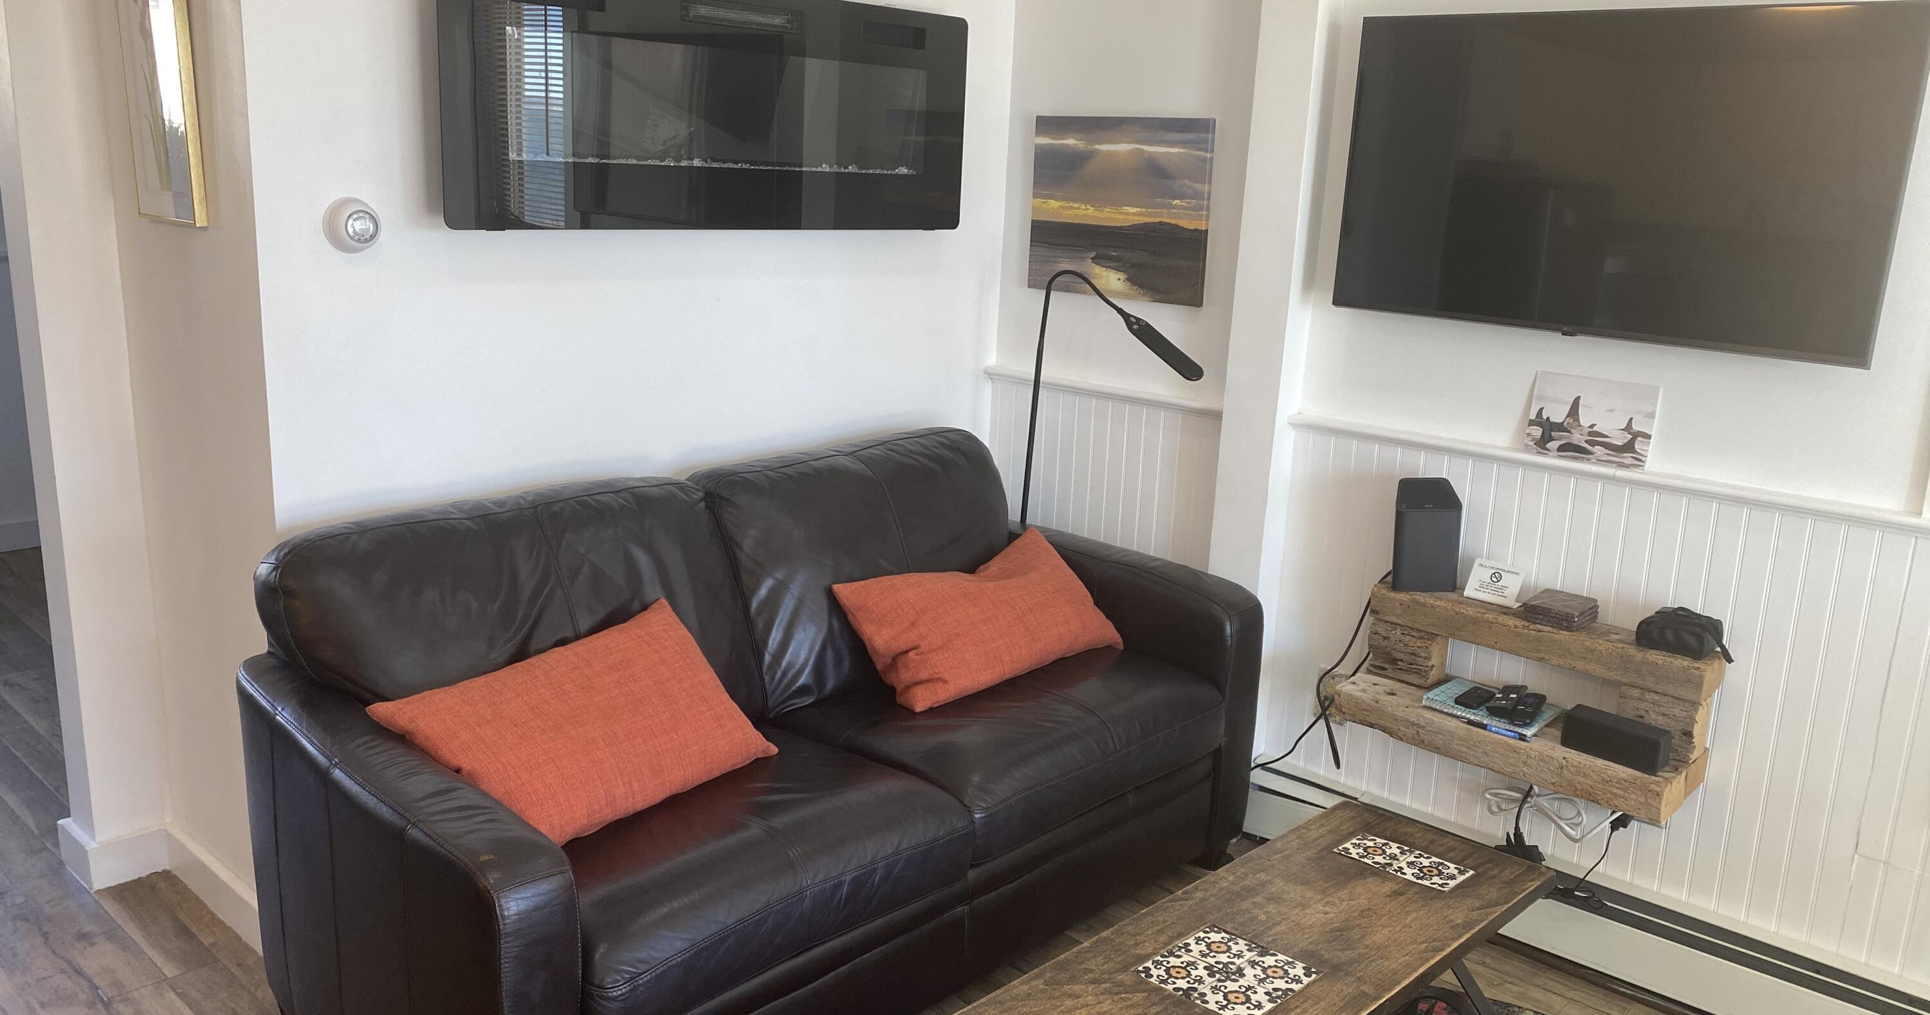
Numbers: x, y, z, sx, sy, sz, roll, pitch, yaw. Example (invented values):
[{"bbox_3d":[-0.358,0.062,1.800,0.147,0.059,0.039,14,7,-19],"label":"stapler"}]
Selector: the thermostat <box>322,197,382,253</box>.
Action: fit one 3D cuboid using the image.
[{"bbox_3d":[-1.035,-0.476,2.441,0.058,0.092,0.092,14,17,42],"label":"thermostat"}]

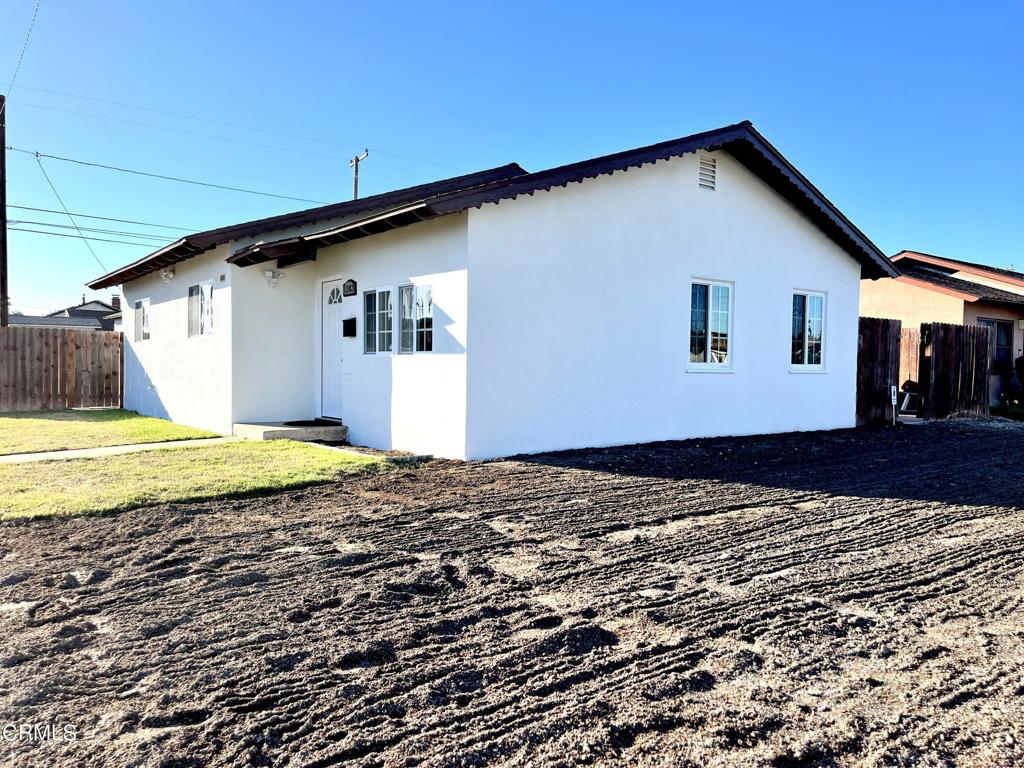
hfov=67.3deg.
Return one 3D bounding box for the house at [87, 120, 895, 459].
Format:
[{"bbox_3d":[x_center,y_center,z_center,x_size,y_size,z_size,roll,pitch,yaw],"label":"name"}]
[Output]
[{"bbox_3d":[-1.432,-1.663,15.543,10.867,4.692,12.995,-1,2,-37],"label":"house"}]

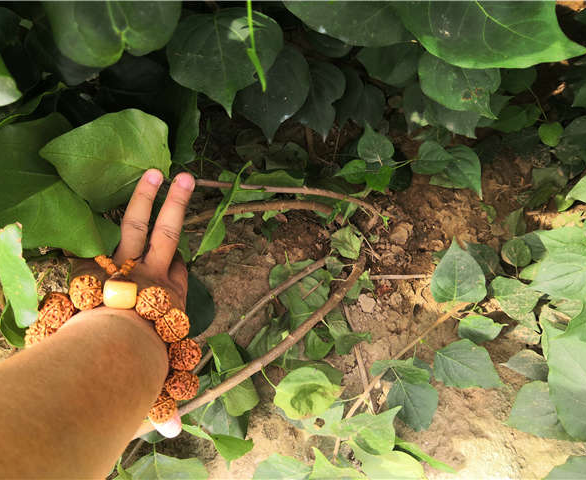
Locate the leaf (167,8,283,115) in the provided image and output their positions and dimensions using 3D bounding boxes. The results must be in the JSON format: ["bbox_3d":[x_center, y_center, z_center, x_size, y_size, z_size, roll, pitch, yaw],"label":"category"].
[{"bbox_3d":[-0.066,-0.178,0.500,0.108,0.100,0.025,3,26,-1],"label":"leaf"}]

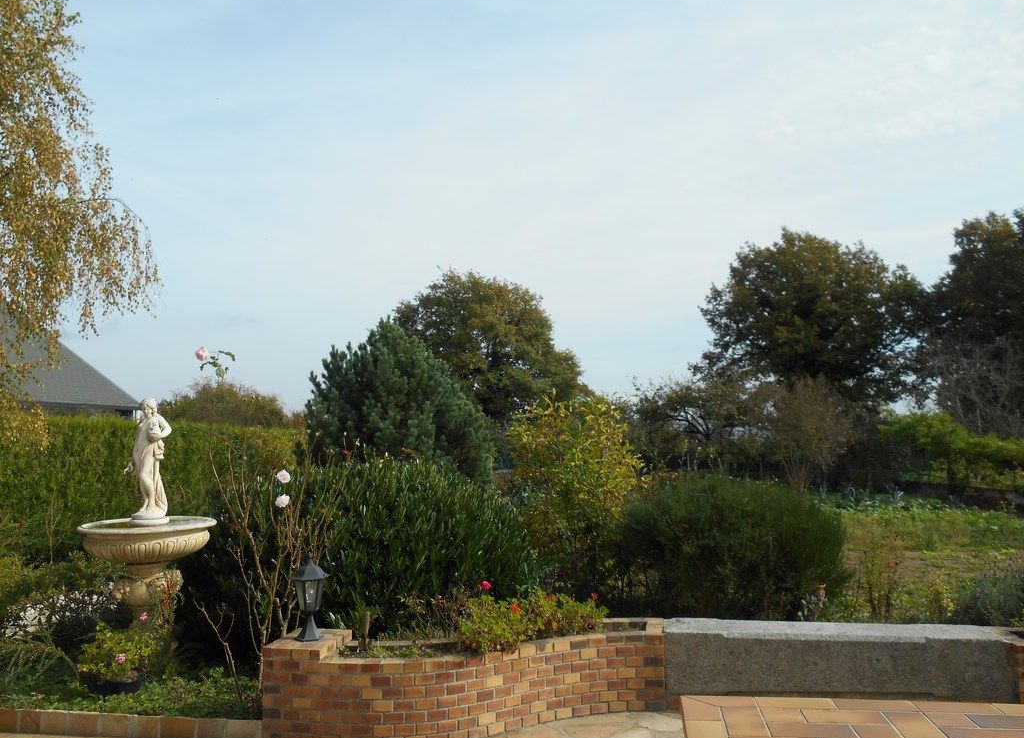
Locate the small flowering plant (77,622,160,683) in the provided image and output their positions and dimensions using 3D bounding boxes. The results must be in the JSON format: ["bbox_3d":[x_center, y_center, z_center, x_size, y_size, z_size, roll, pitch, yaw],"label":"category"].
[{"bbox_3d":[-2.559,1.879,4.995,0.540,0.455,0.500,-1,-6,0],"label":"small flowering plant"}]

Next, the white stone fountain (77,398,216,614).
[{"bbox_3d":[-2.485,1.158,5.247,0.880,1.935,0.880,-2,-6,6],"label":"white stone fountain"}]

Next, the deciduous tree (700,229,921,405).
[{"bbox_3d":[14.901,-0.846,38.238,10.800,12.465,10.000,-1,-6,0],"label":"deciduous tree"}]

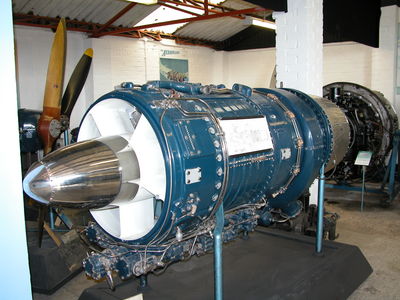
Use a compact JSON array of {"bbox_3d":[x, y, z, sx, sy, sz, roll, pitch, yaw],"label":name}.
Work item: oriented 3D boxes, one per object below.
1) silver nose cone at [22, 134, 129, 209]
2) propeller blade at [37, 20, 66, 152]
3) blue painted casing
[{"bbox_3d":[-0.590,0.131,1.858,0.332,0.332,0.410,6,10,40],"label":"silver nose cone"},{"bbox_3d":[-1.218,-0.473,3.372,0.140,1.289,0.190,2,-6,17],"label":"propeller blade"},{"bbox_3d":[0.134,-0.004,2.697,0.850,0.875,1.739,6,10,40],"label":"blue painted casing"}]

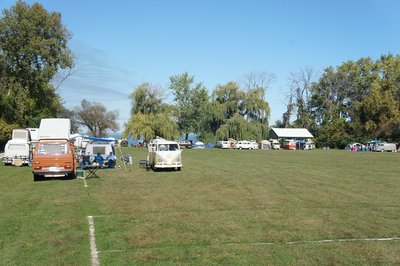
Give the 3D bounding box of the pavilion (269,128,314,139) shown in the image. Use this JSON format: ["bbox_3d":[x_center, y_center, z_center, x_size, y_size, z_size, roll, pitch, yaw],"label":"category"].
[{"bbox_3d":[23.200,1.500,133.000,10.200,5.100,7.800,0,0,-17],"label":"pavilion"}]

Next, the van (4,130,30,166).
[{"bbox_3d":[-13.750,1.080,39.300,1.750,2.650,4.500,0,0,-12],"label":"van"}]

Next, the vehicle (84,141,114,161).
[{"bbox_3d":[-7.250,1.500,37.100,1.800,1.950,4.400,0,0,-5],"label":"vehicle"}]

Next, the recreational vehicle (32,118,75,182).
[{"bbox_3d":[-7.050,0.740,25.100,1.850,2.920,4.500,0,0,-12],"label":"recreational vehicle"}]

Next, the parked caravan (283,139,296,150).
[{"bbox_3d":[20.950,2.850,119.000,1.800,2.200,4.400,0,0,-10],"label":"parked caravan"}]

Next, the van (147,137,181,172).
[{"bbox_3d":[-2.460,1.400,35.000,1.780,2.200,4.300,0,0,-12],"label":"van"}]

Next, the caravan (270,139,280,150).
[{"bbox_3d":[17.750,2.740,119.500,1.900,2.400,4.600,0,0,-2],"label":"caravan"}]

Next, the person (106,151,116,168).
[{"bbox_3d":[-5.880,1.760,33.800,0.800,1.200,0.620,0,0,-9],"label":"person"}]

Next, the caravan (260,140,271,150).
[{"bbox_3d":[15.200,2.830,118.500,2.300,2.150,2.900,0,0,0],"label":"caravan"}]

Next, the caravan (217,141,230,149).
[{"bbox_3d":[6.400,2.750,117.000,4.500,1.950,1.800,0,0,0],"label":"caravan"}]

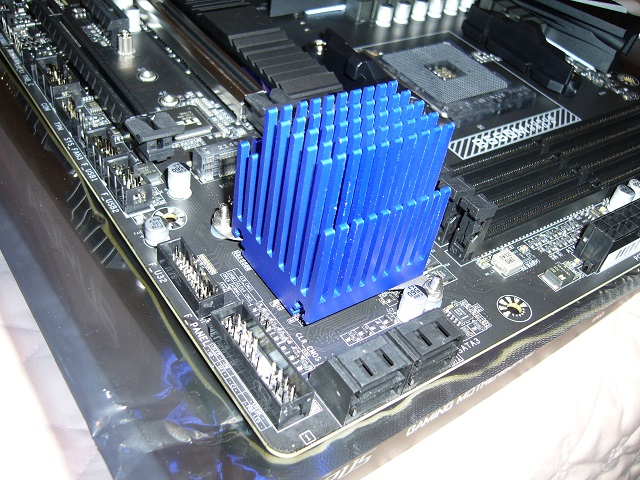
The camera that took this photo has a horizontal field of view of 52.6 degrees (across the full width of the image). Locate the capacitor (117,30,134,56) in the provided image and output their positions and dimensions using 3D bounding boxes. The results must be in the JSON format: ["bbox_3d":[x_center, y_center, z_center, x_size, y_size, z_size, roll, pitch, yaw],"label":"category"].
[{"bbox_3d":[-0.075,-0.076,0.249,0.006,0.008,0.006,-20,49,-30],"label":"capacitor"}]

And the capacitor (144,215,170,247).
[{"bbox_3d":[-0.044,-0.002,0.175,0.006,0.005,0.006,6,41,-5],"label":"capacitor"}]

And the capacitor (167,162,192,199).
[{"bbox_3d":[-0.041,-0.017,0.190,0.007,0.009,0.007,6,41,-5],"label":"capacitor"}]

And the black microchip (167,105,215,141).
[{"bbox_3d":[-0.046,-0.041,0.220,0.017,0.002,0.016,-20,49,-30],"label":"black microchip"}]

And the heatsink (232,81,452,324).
[{"bbox_3d":[0.005,-0.011,0.160,0.037,0.047,0.037,-20,49,-30],"label":"heatsink"}]

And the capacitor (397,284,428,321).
[{"bbox_3d":[0.024,0.016,0.166,0.006,0.007,0.006,6,41,-5],"label":"capacitor"}]

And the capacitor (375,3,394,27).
[{"bbox_3d":[0.031,-0.106,0.306,0.007,0.009,0.007,-20,49,-30],"label":"capacitor"}]

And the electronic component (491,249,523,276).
[{"bbox_3d":[0.054,0.007,0.188,0.008,0.002,0.007,-20,49,-30],"label":"electronic component"}]

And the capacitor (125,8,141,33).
[{"bbox_3d":[-0.076,-0.090,0.264,0.006,0.009,0.006,-20,49,-30],"label":"capacitor"}]

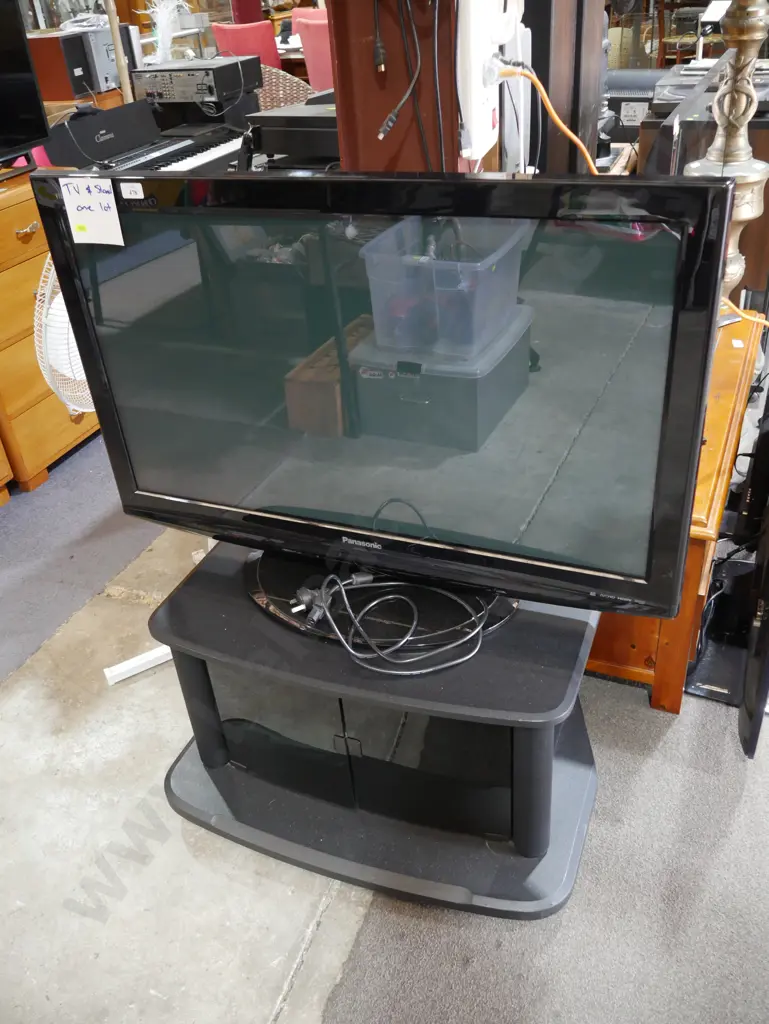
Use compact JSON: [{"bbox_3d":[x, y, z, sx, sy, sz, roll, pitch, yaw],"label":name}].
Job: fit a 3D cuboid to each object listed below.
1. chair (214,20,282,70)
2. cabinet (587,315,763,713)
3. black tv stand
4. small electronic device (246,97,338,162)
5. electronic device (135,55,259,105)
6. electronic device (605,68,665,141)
[{"bbox_3d":[-0.877,-3.236,6.442,0.460,1.020,0.580,9,35,22],"label":"chair"},{"bbox_3d":[0.585,-0.088,2.015,0.480,0.460,1.080,9,35,22],"label":"cabinet"},{"bbox_3d":[-0.012,0.335,1.502,0.780,0.355,0.540,8,34,20],"label":"black tv stand"},{"bbox_3d":[-0.218,-1.369,2.973,0.430,0.135,0.320,18,39,32],"label":"small electronic device"},{"bbox_3d":[-0.857,-1.997,3.830,0.435,0.140,0.400,9,35,22],"label":"electronic device"},{"bbox_3d":[0.917,-1.390,2.805,0.340,0.210,0.280,20,40,33],"label":"electronic device"}]

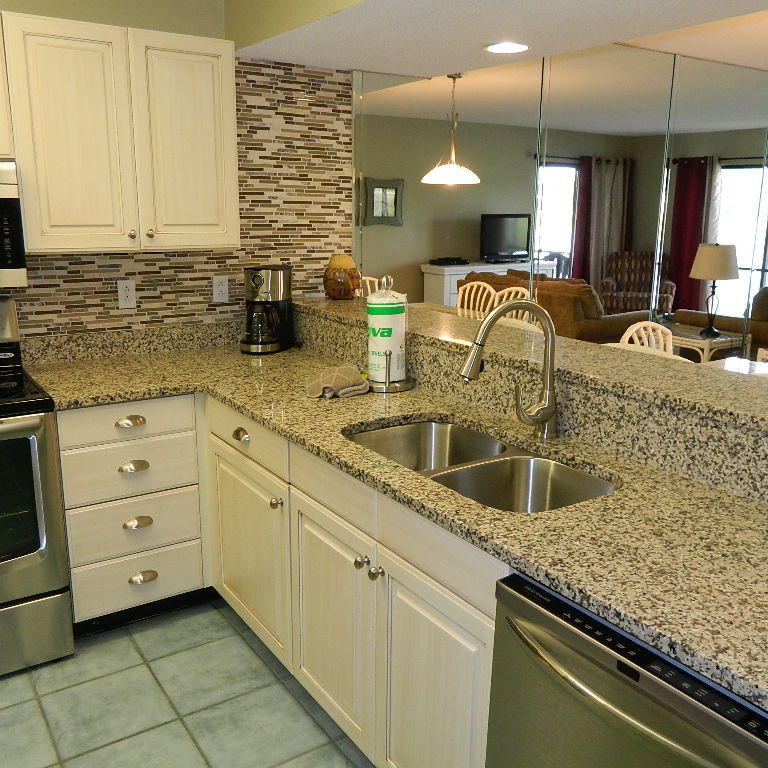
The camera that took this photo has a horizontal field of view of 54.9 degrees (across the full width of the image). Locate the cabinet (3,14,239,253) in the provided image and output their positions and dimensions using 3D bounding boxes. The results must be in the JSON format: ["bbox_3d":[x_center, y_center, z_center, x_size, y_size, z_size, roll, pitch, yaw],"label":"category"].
[{"bbox_3d":[-0.973,-0.889,2.754,0.776,0.753,0.330,-8,16,-33],"label":"cabinet"}]

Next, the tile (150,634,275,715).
[{"bbox_3d":[-0.577,0.971,2.476,0.322,0.012,0.333,-8,16,-33],"label":"tile"}]

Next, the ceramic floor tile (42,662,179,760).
[{"bbox_3d":[-0.852,1.010,2.293,0.343,0.012,0.333,-8,16,-33],"label":"ceramic floor tile"}]

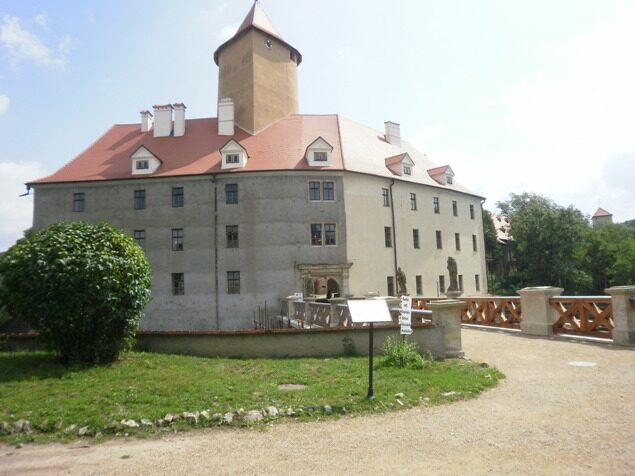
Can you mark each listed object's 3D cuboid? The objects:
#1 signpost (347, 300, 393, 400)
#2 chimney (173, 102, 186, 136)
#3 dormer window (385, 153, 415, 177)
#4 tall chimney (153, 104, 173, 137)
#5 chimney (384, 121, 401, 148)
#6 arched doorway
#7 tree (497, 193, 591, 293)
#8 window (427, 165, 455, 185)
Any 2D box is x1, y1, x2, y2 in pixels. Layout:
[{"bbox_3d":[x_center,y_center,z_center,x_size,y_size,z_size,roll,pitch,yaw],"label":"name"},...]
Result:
[{"bbox_3d":[0.743,1.585,6.750,0.580,1.380,0.330,-1,-6,-8],"label":"signpost"},{"bbox_3d":[-12.627,-10.859,43.700,1.000,3.050,0.950,-2,-6,6],"label":"chimney"},{"bbox_3d":[8.001,-7.126,47.400,2.300,2.400,2.700,3,-8,-43],"label":"dormer window"},{"bbox_3d":[-14.287,-10.816,43.900,1.750,3.000,0.950,-2,-6,6],"label":"tall chimney"},{"bbox_3d":[8.289,-11.504,52.500,1.750,2.700,0.950,3,-8,-43],"label":"chimney"},{"bbox_3d":[1.295,4.209,38.600,1.150,1.950,0.500,-1,-6,-4],"label":"arched doorway"},{"bbox_3d":[28.434,0.944,60.000,11.500,13.000,11.000,-2,-6,0],"label":"tree"},{"bbox_3d":[13.486,-6.847,52.500,2.150,2.250,2.700,3,-8,-43],"label":"window"}]

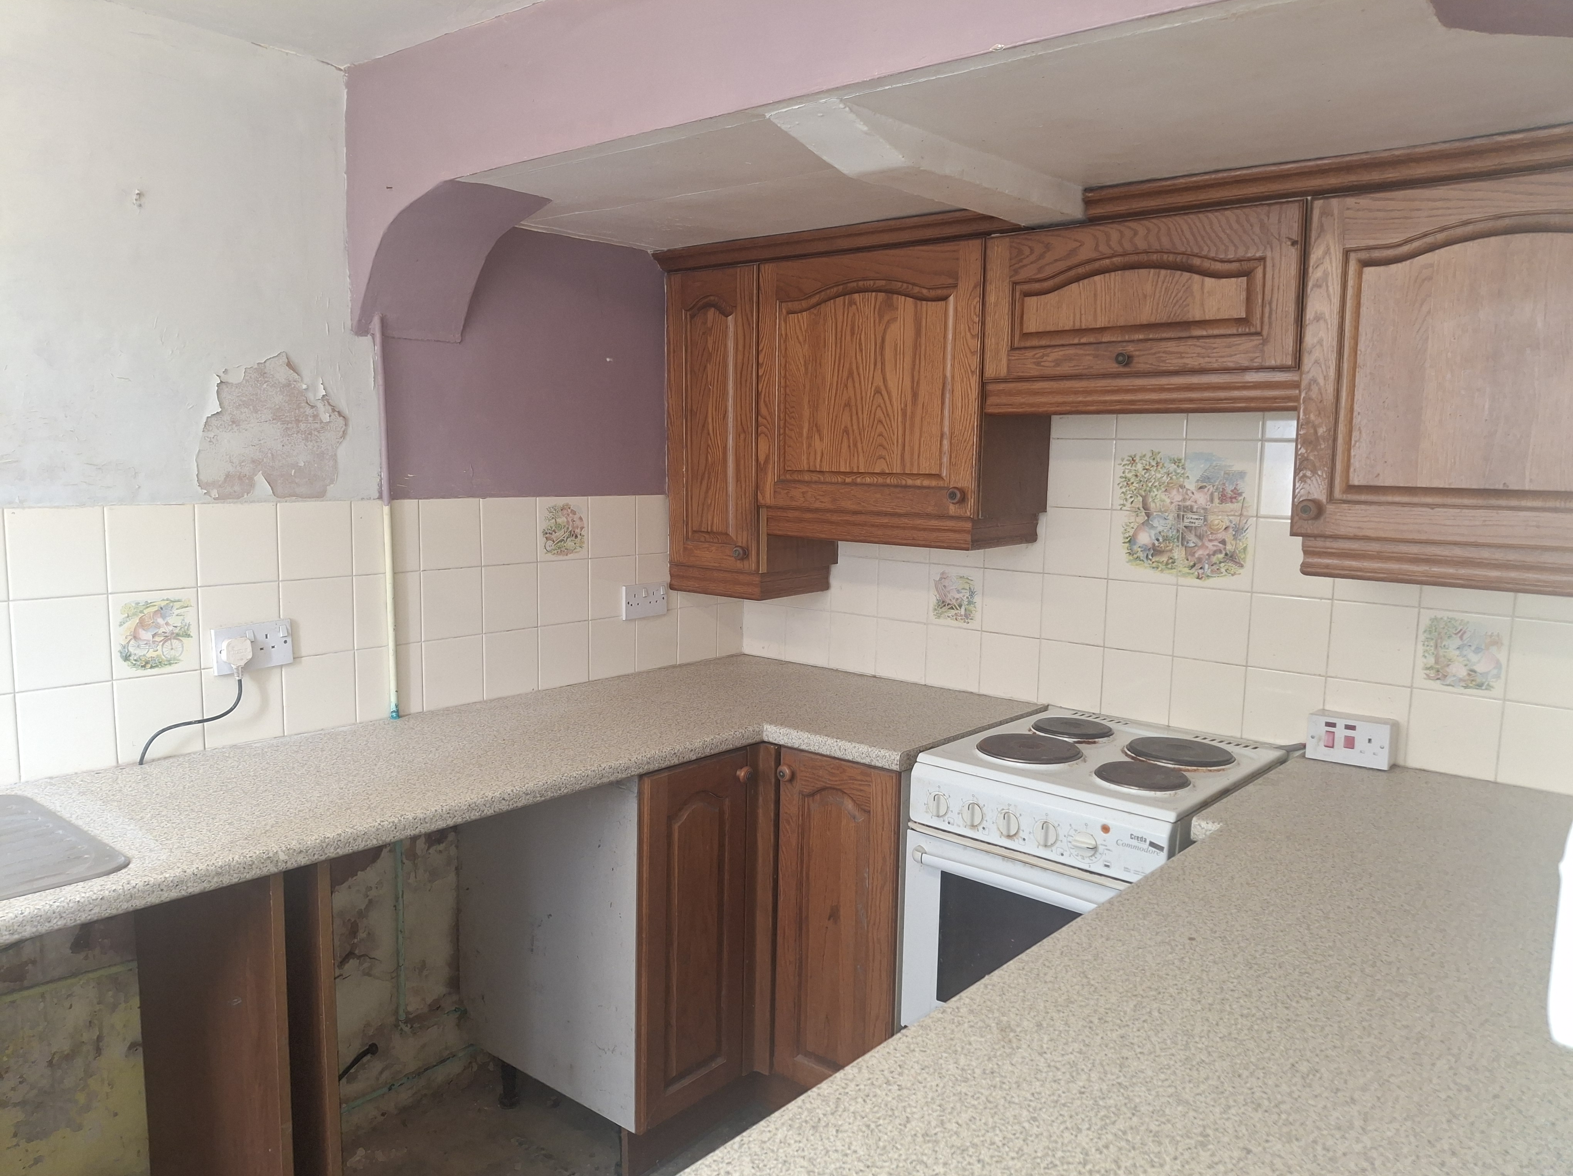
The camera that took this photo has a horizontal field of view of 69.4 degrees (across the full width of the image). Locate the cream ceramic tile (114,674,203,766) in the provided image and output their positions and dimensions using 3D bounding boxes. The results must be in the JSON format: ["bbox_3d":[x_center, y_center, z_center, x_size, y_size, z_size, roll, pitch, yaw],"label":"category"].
[{"bbox_3d":[-1.137,0.231,2.057,0.010,0.151,0.151,7,9,40],"label":"cream ceramic tile"}]

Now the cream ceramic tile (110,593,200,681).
[{"bbox_3d":[-1.134,0.080,2.038,0.010,0.151,0.151,7,9,40],"label":"cream ceramic tile"}]

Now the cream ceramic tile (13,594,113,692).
[{"bbox_3d":[-1.230,0.091,1.925,0.010,0.151,0.151,7,9,40],"label":"cream ceramic tile"}]

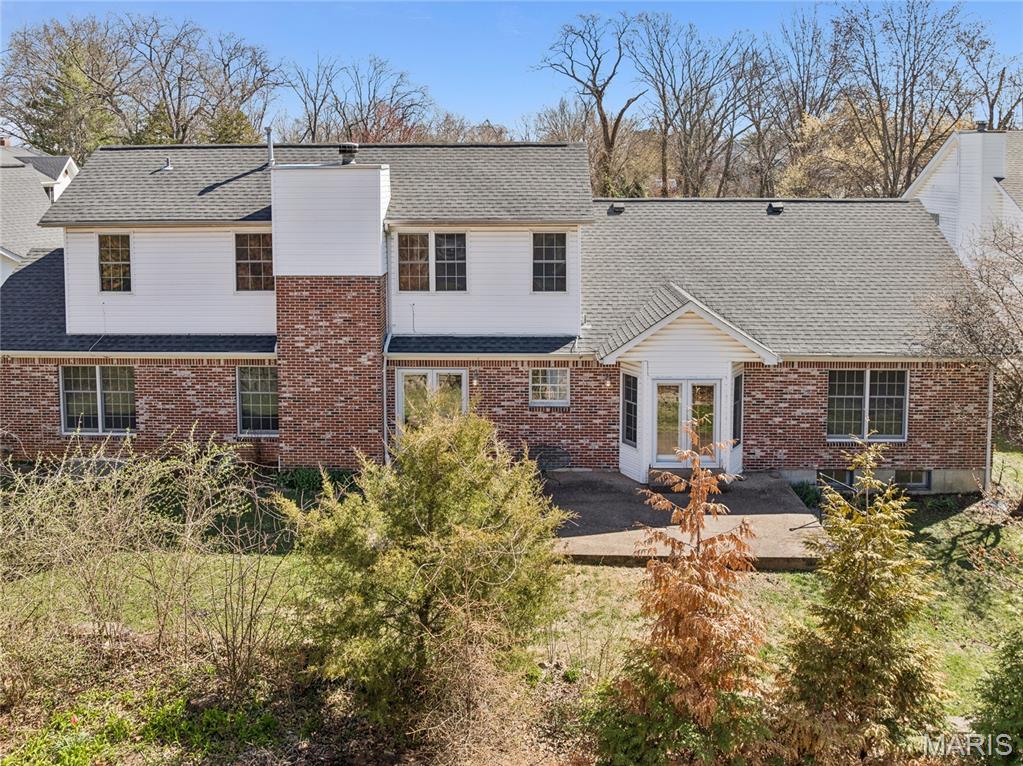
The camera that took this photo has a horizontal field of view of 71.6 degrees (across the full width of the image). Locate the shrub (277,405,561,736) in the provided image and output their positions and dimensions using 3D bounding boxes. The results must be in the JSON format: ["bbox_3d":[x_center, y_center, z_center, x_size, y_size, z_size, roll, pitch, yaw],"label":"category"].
[{"bbox_3d":[-1.179,2.405,9.500,3.600,4.050,3.200,0,11,0],"label":"shrub"}]

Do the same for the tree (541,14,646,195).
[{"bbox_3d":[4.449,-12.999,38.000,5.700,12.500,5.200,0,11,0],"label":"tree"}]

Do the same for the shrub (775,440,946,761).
[{"bbox_3d":[4.529,2.693,9.200,2.100,3.950,2.000,0,11,0],"label":"shrub"}]

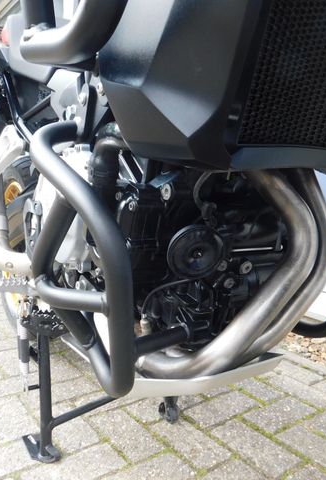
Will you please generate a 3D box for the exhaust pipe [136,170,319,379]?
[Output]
[{"bbox_3d":[0.113,0.053,0.661,0.160,0.370,0.295,-4,10,-33],"label":"exhaust pipe"}]

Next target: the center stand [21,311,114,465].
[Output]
[{"bbox_3d":[-0.151,0.304,1.016,0.340,0.305,0.170,-4,10,-33],"label":"center stand"}]

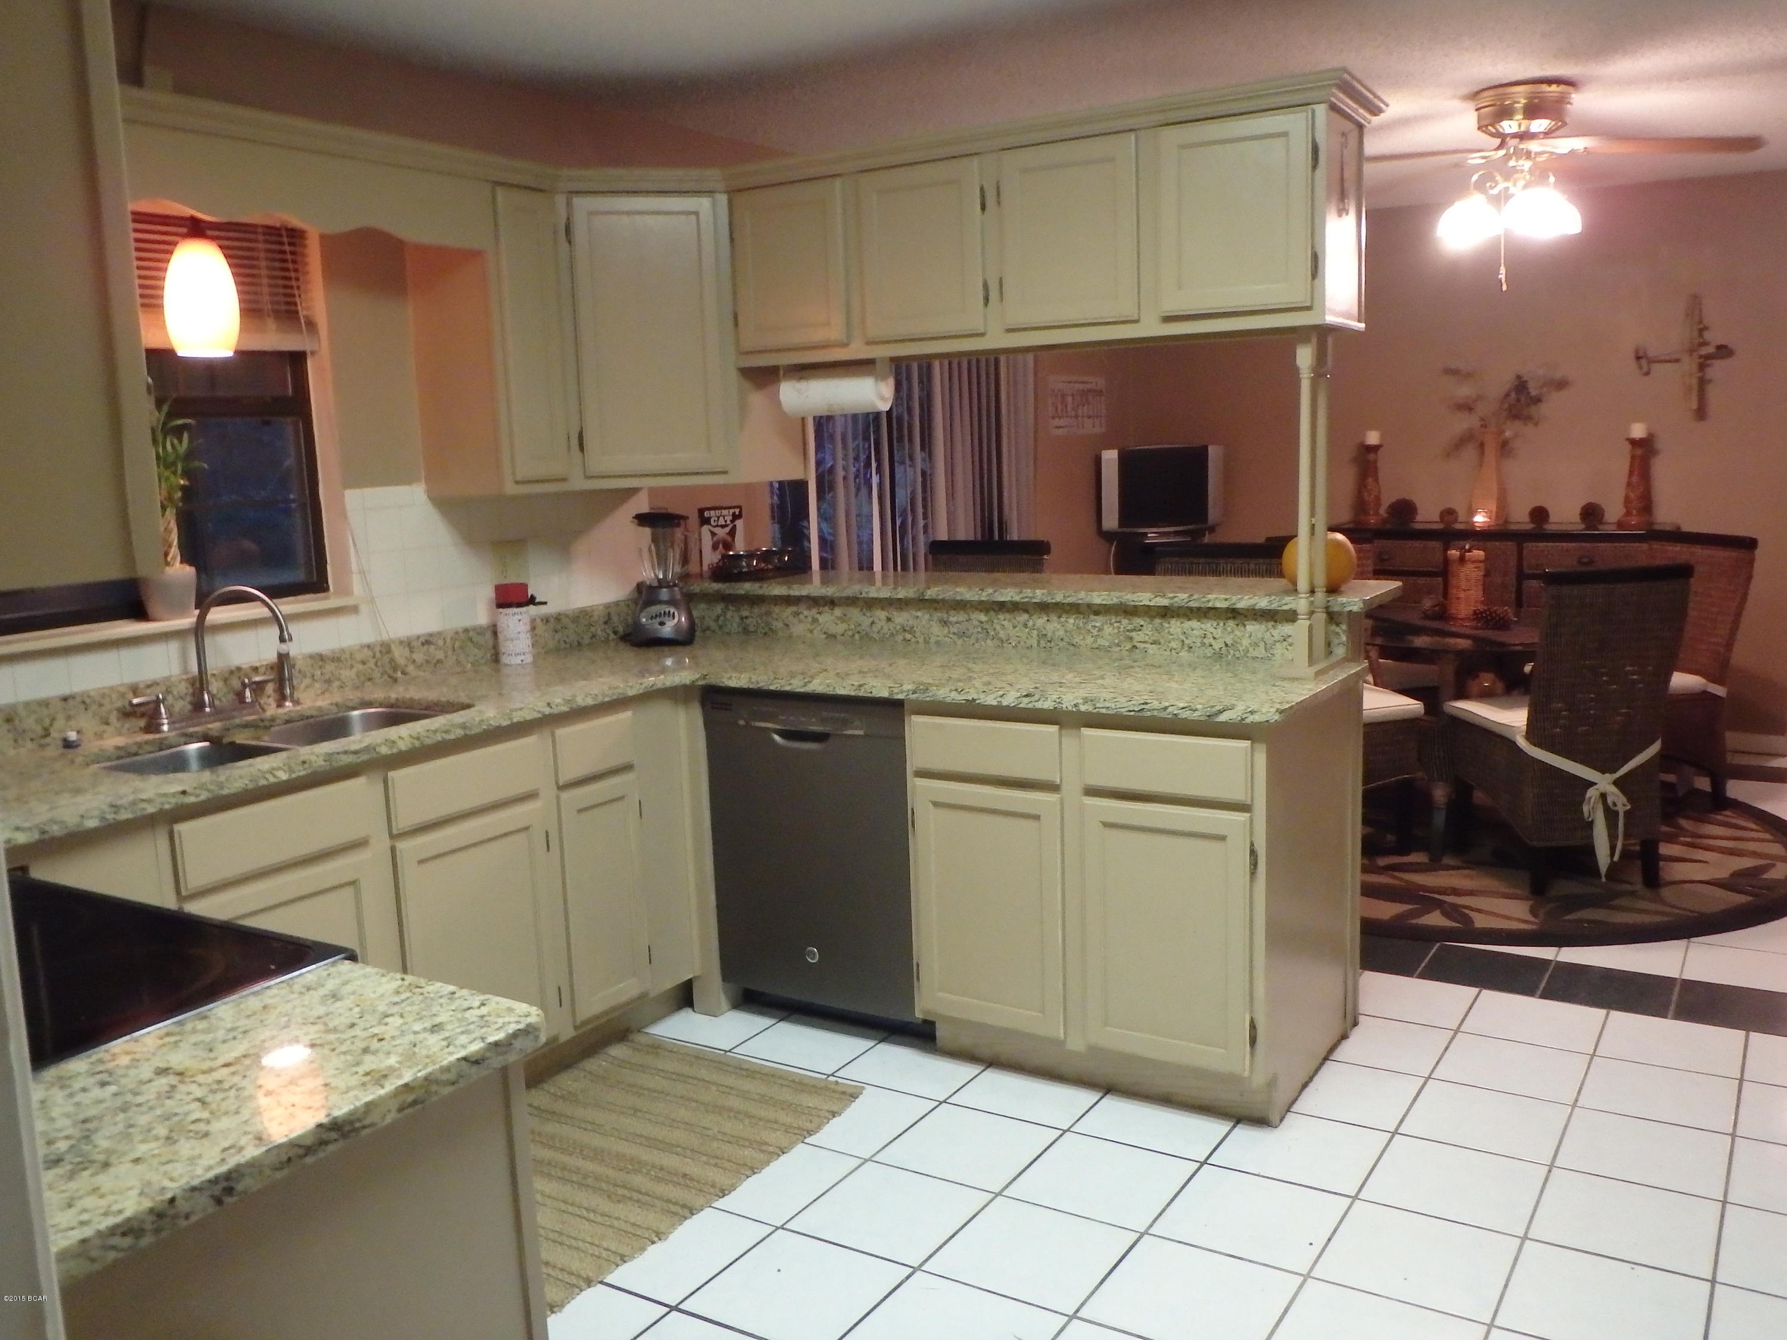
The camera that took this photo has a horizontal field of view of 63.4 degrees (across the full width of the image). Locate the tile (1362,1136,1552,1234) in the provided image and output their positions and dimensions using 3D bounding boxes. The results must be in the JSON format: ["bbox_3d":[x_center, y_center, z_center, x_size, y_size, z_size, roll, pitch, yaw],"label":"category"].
[{"bbox_3d":[1.100,1.010,2.835,0.299,0.012,0.299,3,10,32],"label":"tile"}]

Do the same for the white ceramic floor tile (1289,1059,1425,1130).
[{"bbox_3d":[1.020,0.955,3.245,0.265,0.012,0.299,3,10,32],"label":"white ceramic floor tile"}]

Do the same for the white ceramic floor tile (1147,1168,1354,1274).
[{"bbox_3d":[0.678,1.041,2.745,0.299,0.012,0.299,3,10,32],"label":"white ceramic floor tile"}]

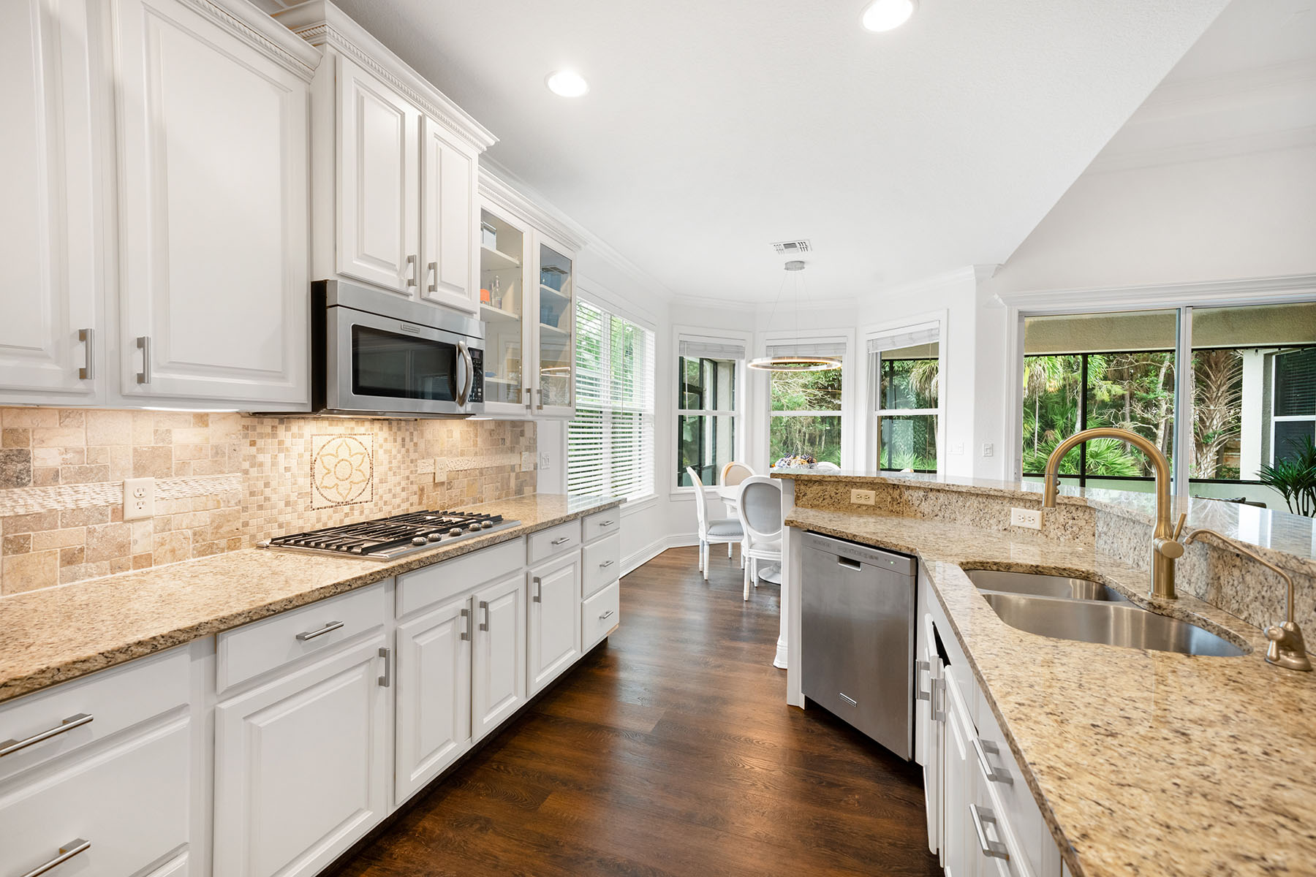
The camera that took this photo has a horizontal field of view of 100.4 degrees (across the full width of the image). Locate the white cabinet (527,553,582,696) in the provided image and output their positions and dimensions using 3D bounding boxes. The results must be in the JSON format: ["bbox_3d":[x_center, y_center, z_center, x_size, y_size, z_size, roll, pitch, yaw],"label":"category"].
[{"bbox_3d":[-0.769,0.888,2.830,0.580,0.580,0.550,0,1,19],"label":"white cabinet"}]

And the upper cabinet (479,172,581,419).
[{"bbox_3d":[-0.859,-0.690,3.158,0.380,1.140,1.120,0,1,19],"label":"upper cabinet"}]

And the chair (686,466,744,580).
[{"bbox_3d":[0.565,0.777,5.097,0.600,1.000,0.500,0,1,-5],"label":"chair"}]

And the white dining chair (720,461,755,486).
[{"bbox_3d":[0.942,0.755,5.966,0.500,0.980,0.600,0,1,-7],"label":"white dining chair"}]

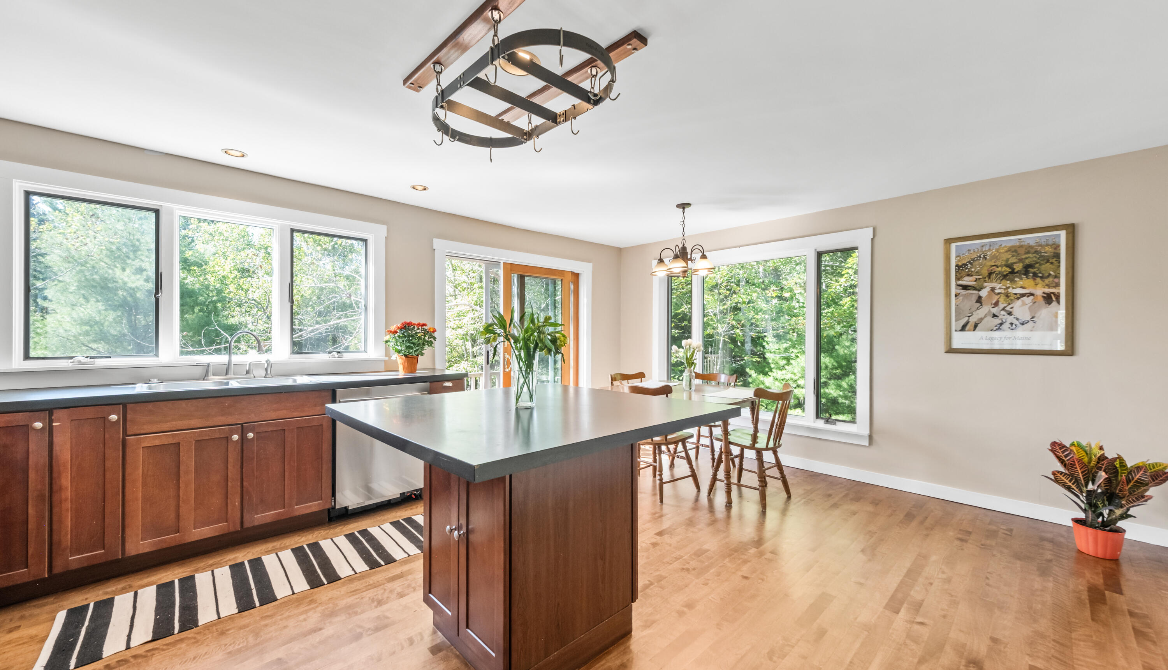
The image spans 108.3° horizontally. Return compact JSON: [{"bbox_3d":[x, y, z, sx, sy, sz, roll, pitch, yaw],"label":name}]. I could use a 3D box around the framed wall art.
[{"bbox_3d":[2.885,-0.288,2.895,0.030,0.845,0.630,1,-1,-44],"label":"framed wall art"}]

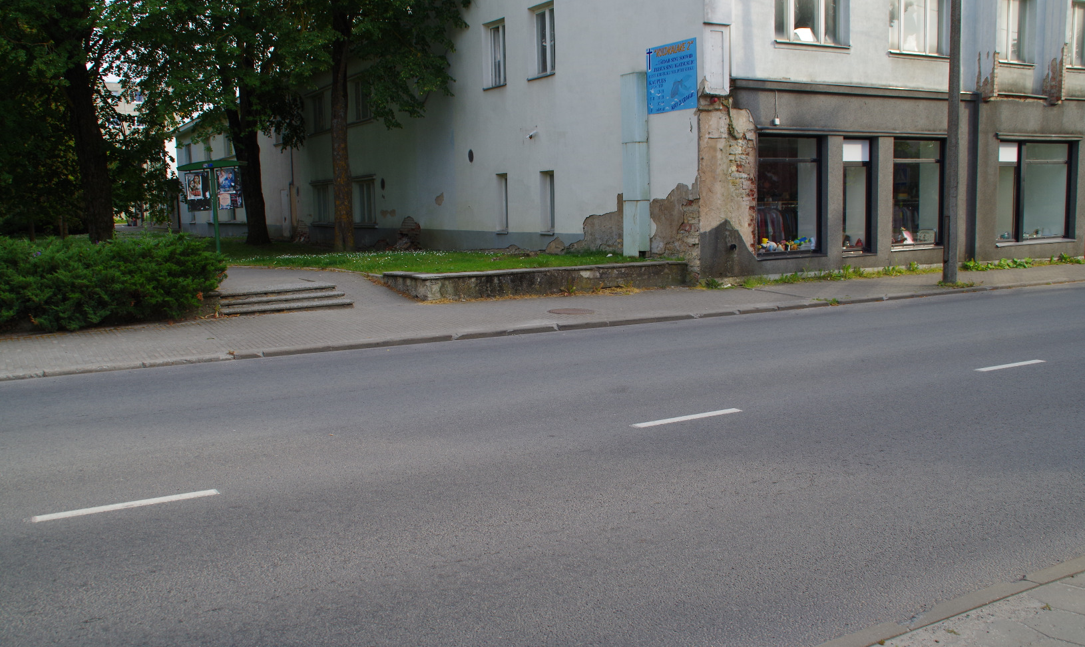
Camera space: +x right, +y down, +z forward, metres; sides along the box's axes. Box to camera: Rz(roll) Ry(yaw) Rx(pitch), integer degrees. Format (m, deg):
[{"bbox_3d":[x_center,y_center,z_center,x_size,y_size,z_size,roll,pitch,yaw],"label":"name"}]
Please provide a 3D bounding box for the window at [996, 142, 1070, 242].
[{"bbox_3d":[11.146,-2.972,24.547,2.827,2.235,0.150,-5,7,-32],"label":"window"}]

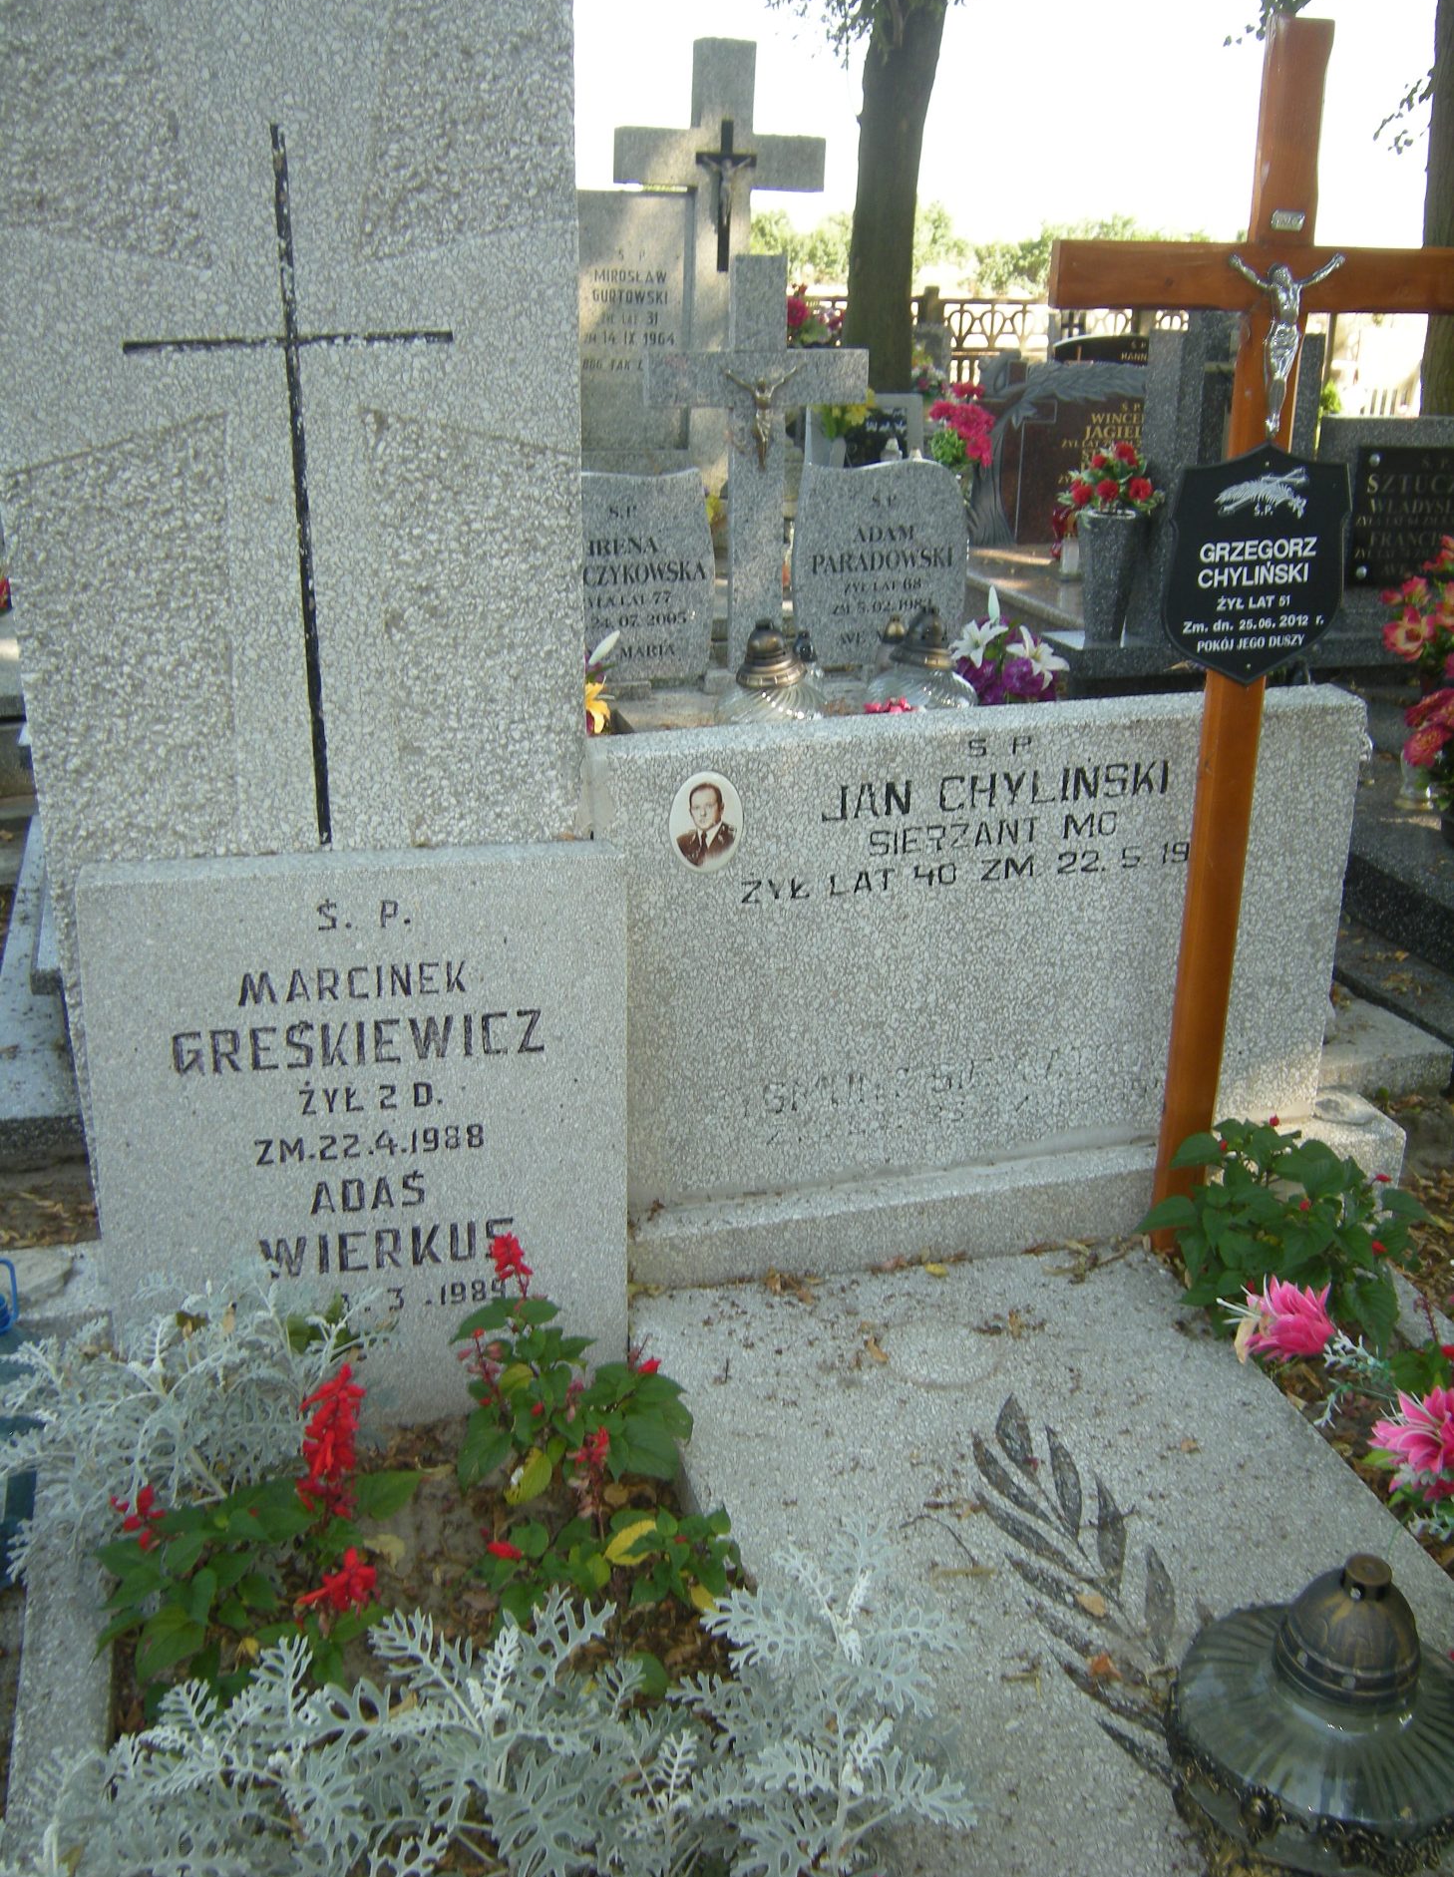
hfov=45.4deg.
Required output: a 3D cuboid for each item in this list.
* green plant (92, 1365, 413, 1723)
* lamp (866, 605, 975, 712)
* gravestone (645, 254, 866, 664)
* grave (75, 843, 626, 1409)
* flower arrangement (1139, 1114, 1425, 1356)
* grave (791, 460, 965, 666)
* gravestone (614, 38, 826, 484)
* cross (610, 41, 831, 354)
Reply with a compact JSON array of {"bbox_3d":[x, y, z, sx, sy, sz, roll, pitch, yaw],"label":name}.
[{"bbox_3d":[-0.444,0.546,1.643,0.280,0.260,0.250,-5,21,-15],"label":"green plant"},{"bbox_3d":[0.487,-0.676,4.370,0.285,0.335,0.285,-5,21,-15],"label":"lamp"},{"bbox_3d":[0.075,-1.315,4.859,0.632,1.110,0.130,-5,21,-15],"label":"gravestone"},{"bbox_3d":[-0.411,0.233,1.987,0.580,0.653,0.112,-3,13,-15],"label":"grave"},{"bbox_3d":[0.723,0.364,2.237,0.340,0.250,0.270,-5,21,-15],"label":"flower arrangement"},{"bbox_3d":[0.432,-1.087,5.064,0.535,0.602,0.100,-5,21,-15],"label":"grave"},{"bbox_3d":[-0.045,-2.805,7.295,0.903,1.715,0.200,-5,21,-15],"label":"gravestone"},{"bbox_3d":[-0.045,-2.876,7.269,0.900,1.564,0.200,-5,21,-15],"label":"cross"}]

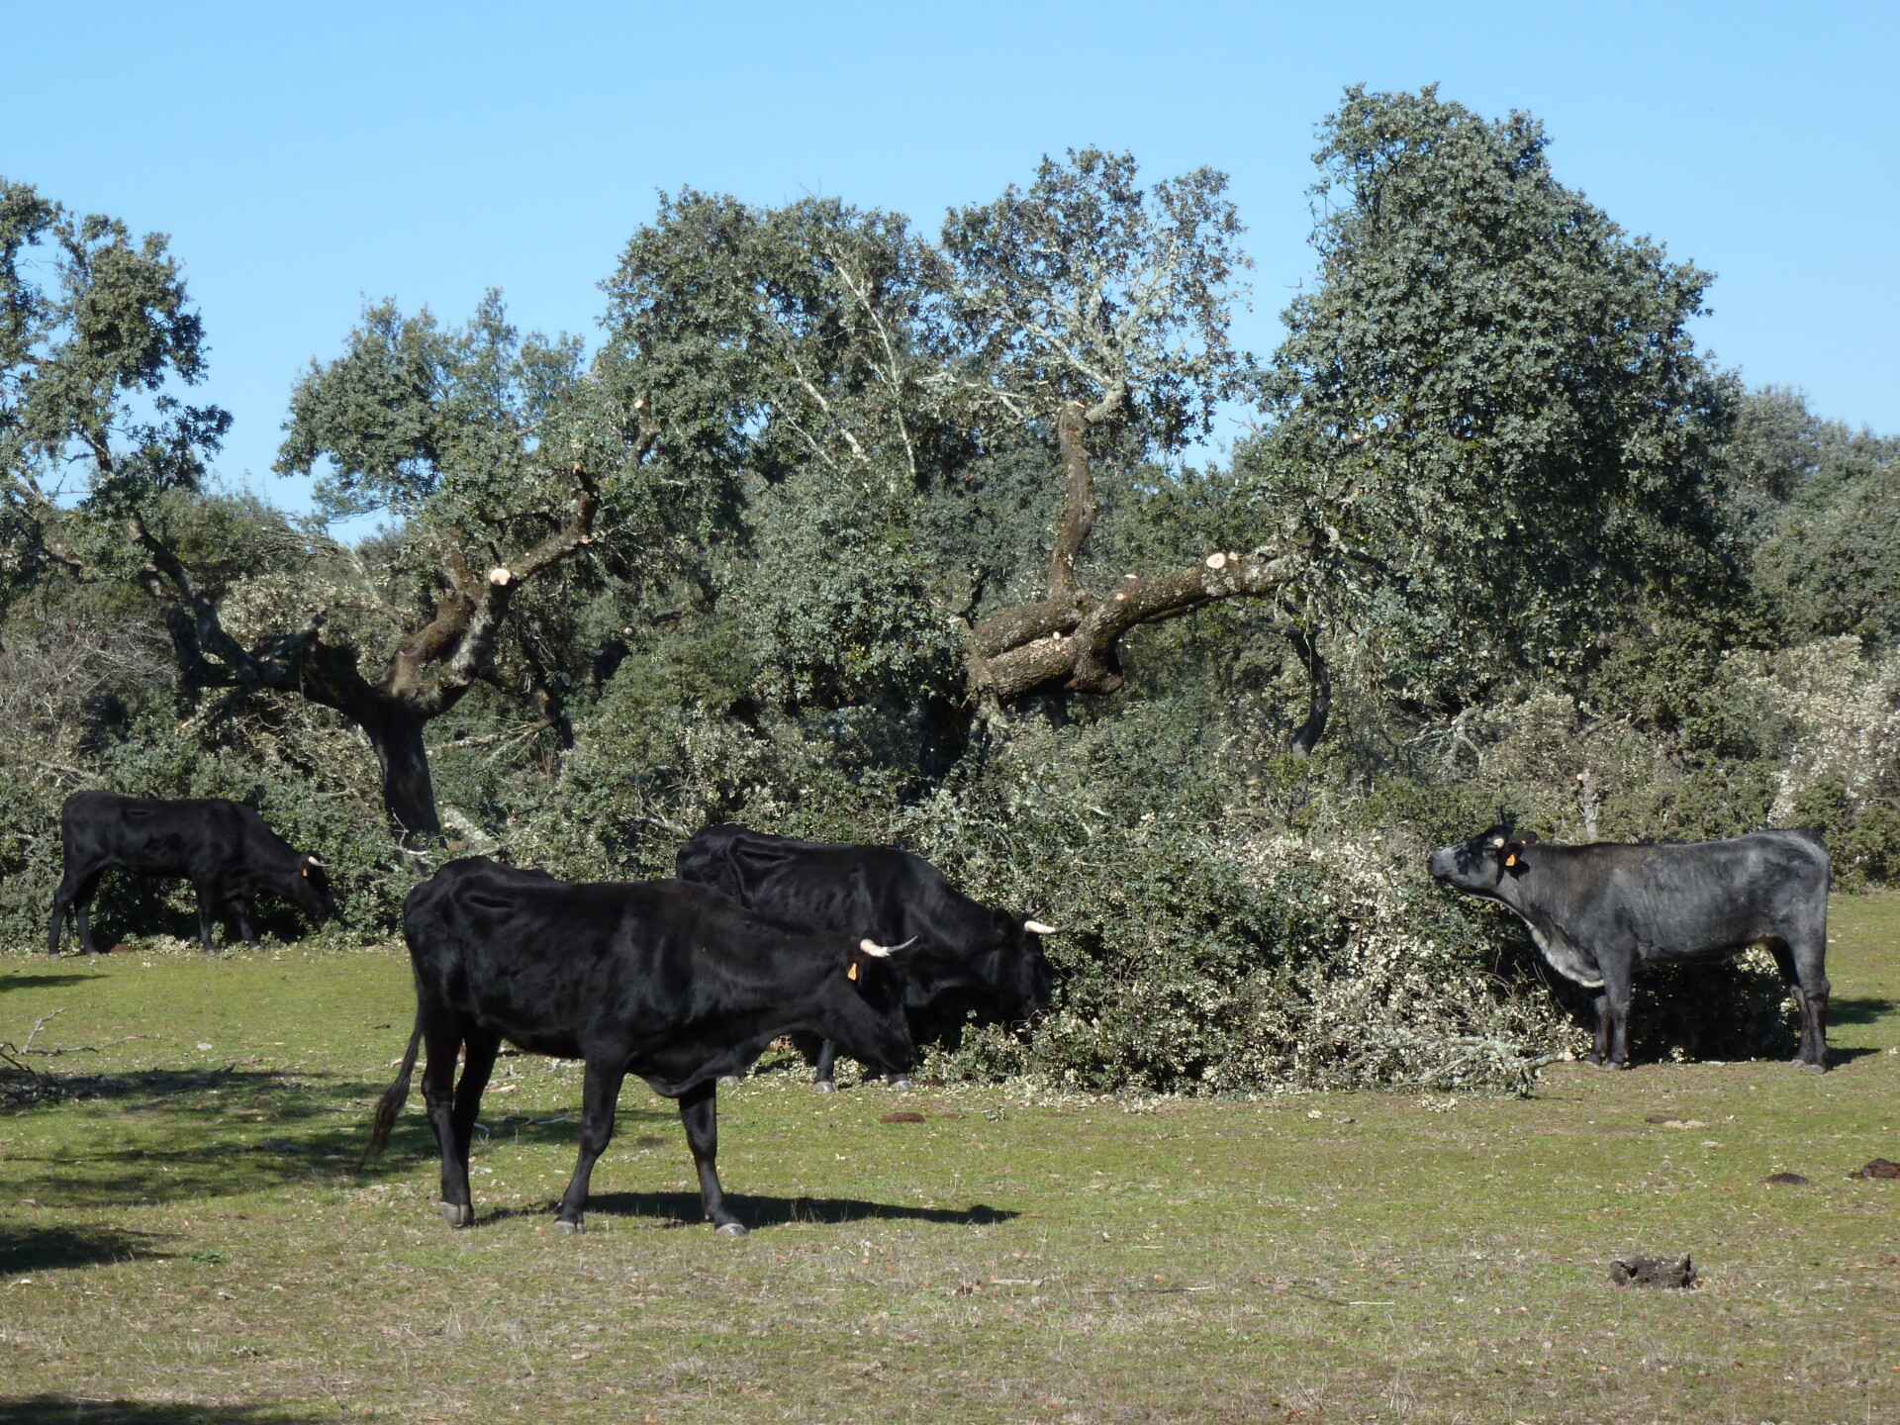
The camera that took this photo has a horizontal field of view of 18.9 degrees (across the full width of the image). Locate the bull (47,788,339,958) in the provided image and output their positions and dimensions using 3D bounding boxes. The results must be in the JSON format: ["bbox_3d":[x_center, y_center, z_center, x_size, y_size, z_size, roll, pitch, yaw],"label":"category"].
[{"bbox_3d":[-6.065,1.287,45.600,2.246,1.304,0.520,0,0,-6],"label":"bull"}]

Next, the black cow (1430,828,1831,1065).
[{"bbox_3d":[3.648,1.263,30.600,2.148,1.309,0.550,0,0,-10],"label":"black cow"}]

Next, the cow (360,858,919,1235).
[{"bbox_3d":[-1.090,1.171,20.100,2.182,1.312,0.600,0,0,33],"label":"cow"}]

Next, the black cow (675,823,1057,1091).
[{"bbox_3d":[-0.416,1.220,28.600,2.014,1.331,0.580,0,0,25],"label":"black cow"}]

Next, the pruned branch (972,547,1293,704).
[{"bbox_3d":[1.245,-0.588,38.000,2.179,1.007,0.800,0,0,0],"label":"pruned branch"}]

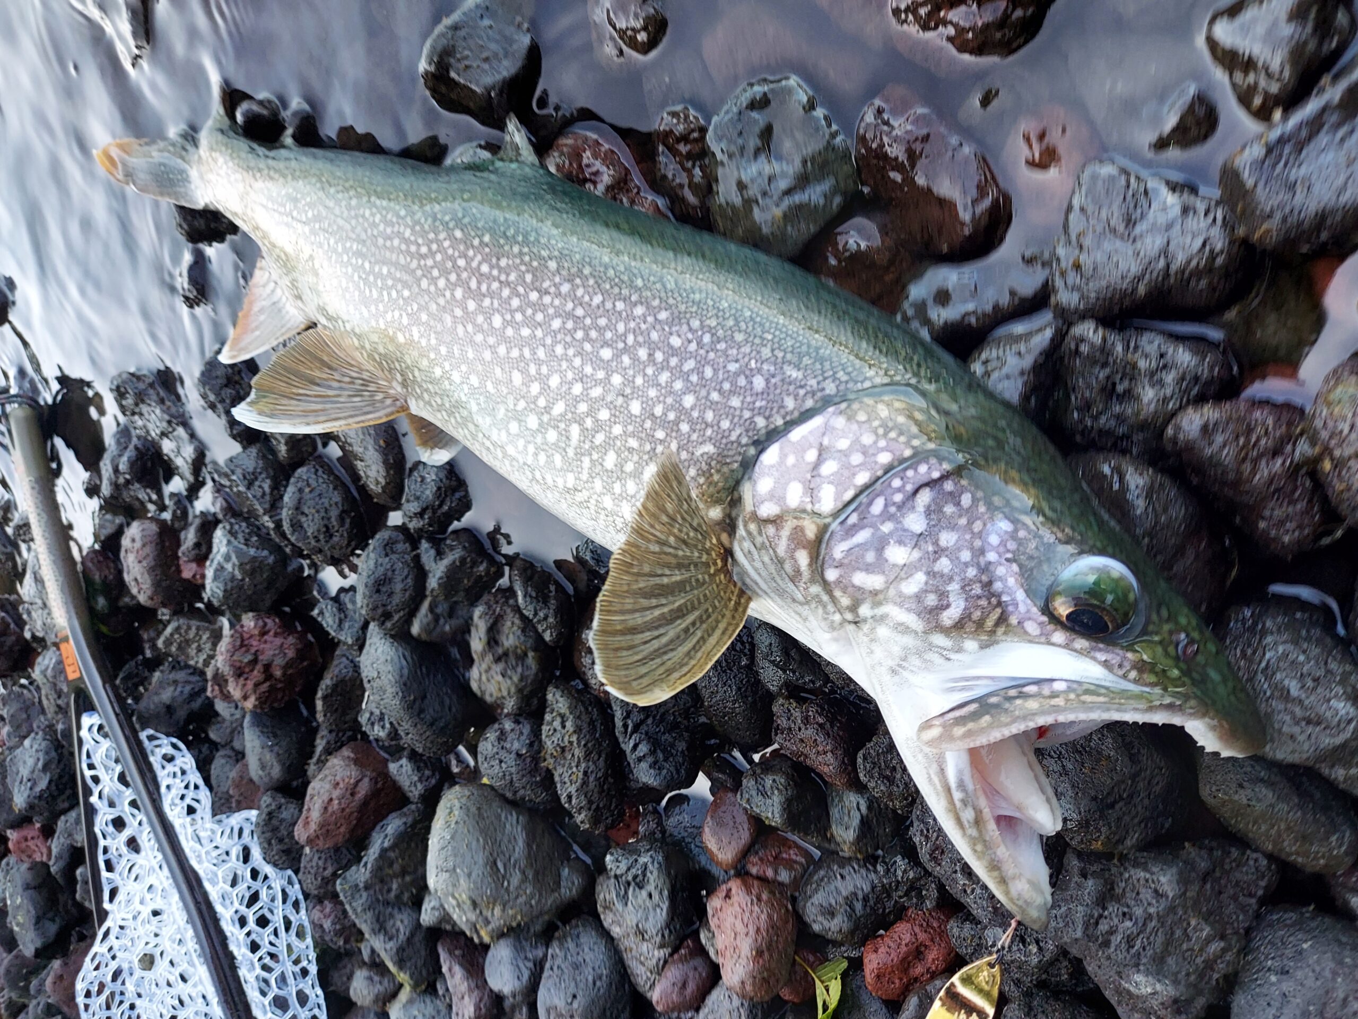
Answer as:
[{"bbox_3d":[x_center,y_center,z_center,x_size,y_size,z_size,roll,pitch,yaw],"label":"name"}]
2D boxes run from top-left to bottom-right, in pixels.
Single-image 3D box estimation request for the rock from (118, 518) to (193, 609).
[{"bbox_3d":[-0.381,0.039,0.716,0.046,0.046,0.068,-4,91,36],"label":"rock"}]

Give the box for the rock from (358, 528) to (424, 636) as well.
[{"bbox_3d":[-0.156,0.039,0.532,0.036,0.036,0.058,-6,86,40],"label":"rock"}]

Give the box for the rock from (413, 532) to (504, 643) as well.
[{"bbox_3d":[-0.112,0.039,0.498,0.049,0.042,0.058,24,105,37],"label":"rock"}]

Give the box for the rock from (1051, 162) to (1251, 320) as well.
[{"bbox_3d":[0.138,-0.079,0.289,0.057,0.038,0.041,36,112,34],"label":"rock"}]

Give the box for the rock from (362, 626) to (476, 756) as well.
[{"bbox_3d":[-0.152,0.105,0.572,0.083,0.056,0.066,42,114,30],"label":"rock"}]

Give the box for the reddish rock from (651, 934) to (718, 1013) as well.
[{"bbox_3d":[0.002,0.191,0.403,0.027,0.026,0.040,46,118,30],"label":"reddish rock"}]

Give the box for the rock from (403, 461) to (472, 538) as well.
[{"bbox_3d":[-0.140,-0.006,0.568,0.044,0.035,0.044,0,90,38],"label":"rock"}]

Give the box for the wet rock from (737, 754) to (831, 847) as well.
[{"bbox_3d":[0.044,0.122,0.413,0.046,0.031,0.032,31,111,30],"label":"wet rock"}]

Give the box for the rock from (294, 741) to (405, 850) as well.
[{"bbox_3d":[-0.183,0.159,0.545,0.076,0.051,0.054,-50,61,29],"label":"rock"}]

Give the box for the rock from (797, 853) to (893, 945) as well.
[{"bbox_3d":[0.067,0.158,0.399,0.042,0.032,0.034,-29,77,34],"label":"rock"}]

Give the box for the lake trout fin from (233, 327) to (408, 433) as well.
[{"bbox_3d":[-0.186,-0.067,0.510,0.092,0.025,0.055,-7,89,11],"label":"lake trout fin"}]

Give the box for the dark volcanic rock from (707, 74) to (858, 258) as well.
[{"bbox_3d":[0.045,-0.154,0.441,0.073,0.049,0.079,0,90,38],"label":"dark volcanic rock"}]

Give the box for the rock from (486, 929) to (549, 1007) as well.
[{"bbox_3d":[-0.083,0.234,0.502,0.036,0.029,0.036,0,90,38],"label":"rock"}]

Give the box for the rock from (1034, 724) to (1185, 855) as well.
[{"bbox_3d":[0.147,0.093,0.336,0.054,0.042,0.046,-44,68,30],"label":"rock"}]

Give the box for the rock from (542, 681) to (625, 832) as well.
[{"bbox_3d":[-0.047,0.120,0.479,0.034,0.036,0.075,-26,78,34],"label":"rock"}]

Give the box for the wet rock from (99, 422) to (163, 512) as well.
[{"bbox_3d":[-0.408,-0.030,0.730,0.041,0.041,0.069,0,94,36],"label":"wet rock"}]

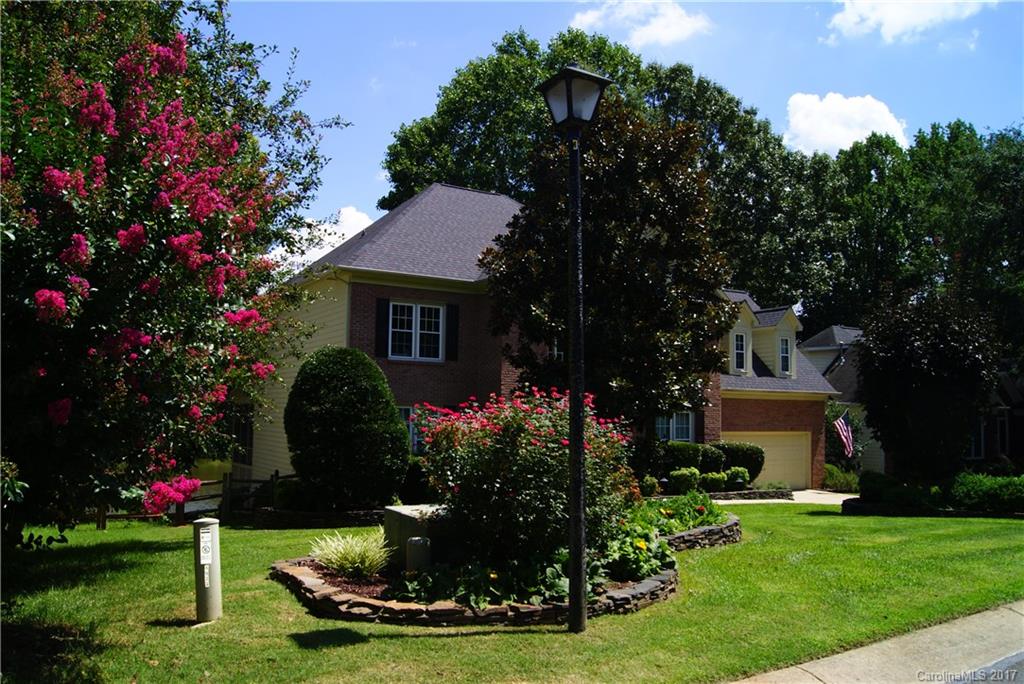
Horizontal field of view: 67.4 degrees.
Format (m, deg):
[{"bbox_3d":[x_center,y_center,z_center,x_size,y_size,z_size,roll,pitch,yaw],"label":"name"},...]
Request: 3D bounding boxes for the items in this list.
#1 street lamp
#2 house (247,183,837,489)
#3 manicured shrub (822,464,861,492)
[{"bbox_3d":[0.496,0.024,5.902,0.390,4.270,0.390,4,-6,-33],"label":"street lamp"},{"bbox_3d":[1.710,0.044,28.807,20.200,10.900,11.800,4,-6,-33],"label":"house"},{"bbox_3d":[12.564,5.205,29.300,1.450,1.100,1.300,-1,-5,23],"label":"manicured shrub"}]

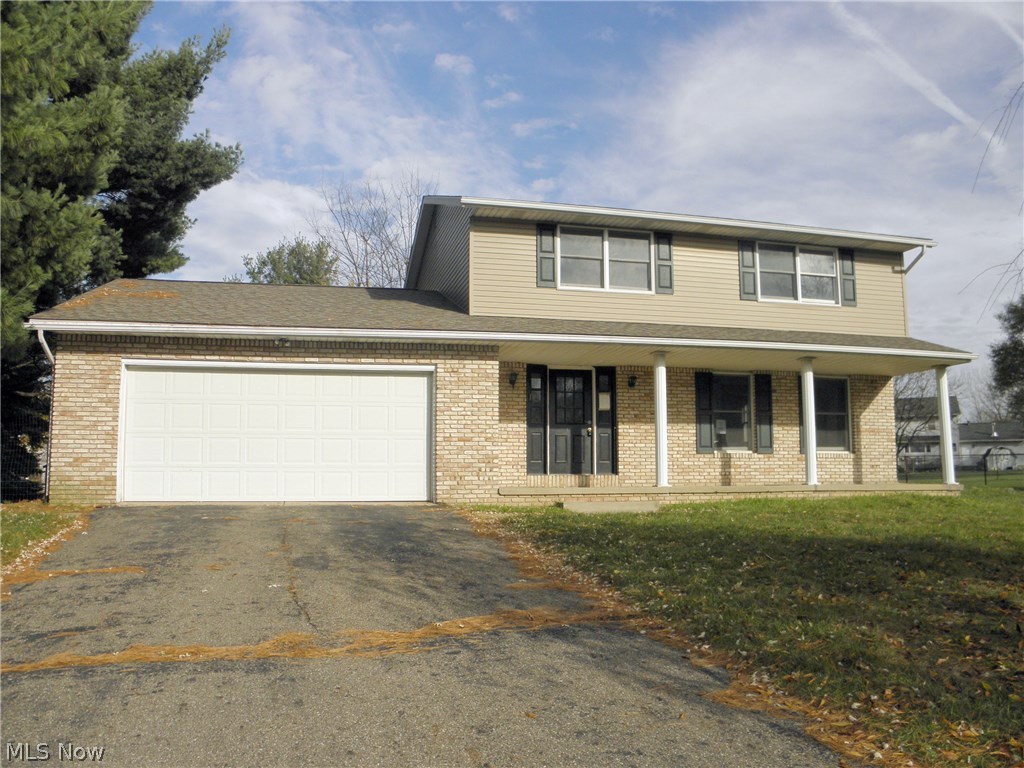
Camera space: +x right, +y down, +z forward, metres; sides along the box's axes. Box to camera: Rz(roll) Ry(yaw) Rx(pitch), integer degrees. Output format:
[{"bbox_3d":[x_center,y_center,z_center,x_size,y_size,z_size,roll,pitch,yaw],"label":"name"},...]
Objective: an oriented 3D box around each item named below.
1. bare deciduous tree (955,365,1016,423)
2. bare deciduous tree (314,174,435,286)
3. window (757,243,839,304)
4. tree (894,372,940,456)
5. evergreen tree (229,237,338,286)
[{"bbox_3d":[51.192,3.863,90.122,8.200,11.860,8.200,-4,-8,29],"label":"bare deciduous tree"},{"bbox_3d":[-5.604,-2.467,34.008,6.200,13.330,6.200,1,-7,-9],"label":"bare deciduous tree"},{"bbox_3d":[6.382,-2.410,18.437,2.060,1.350,0.120,1,-7,-14],"label":"window"},{"bbox_3d":[14.236,0.917,30.588,4.600,5.640,4.600,-3,-7,25],"label":"tree"},{"bbox_3d":[-9.050,-1.002,33.841,6.200,10.410,6.200,1,-7,-15],"label":"evergreen tree"}]

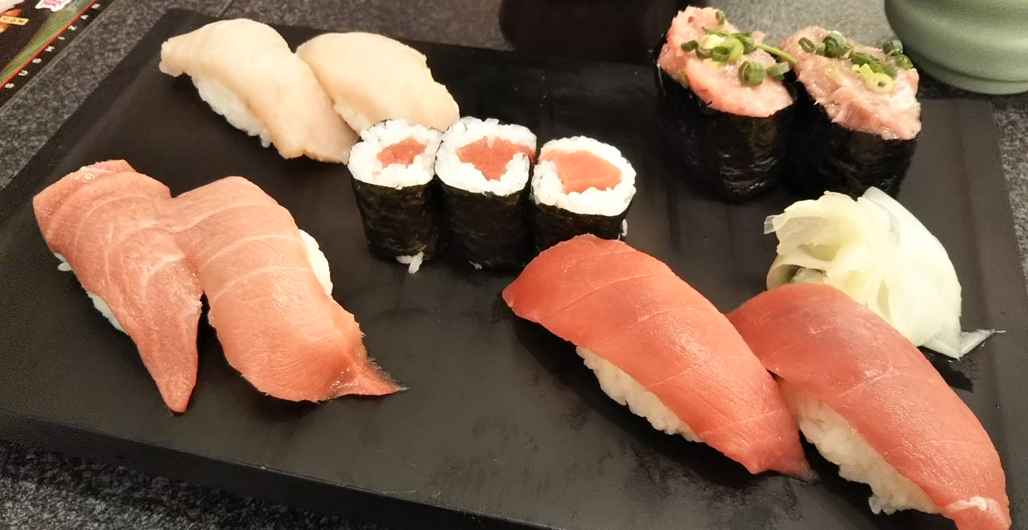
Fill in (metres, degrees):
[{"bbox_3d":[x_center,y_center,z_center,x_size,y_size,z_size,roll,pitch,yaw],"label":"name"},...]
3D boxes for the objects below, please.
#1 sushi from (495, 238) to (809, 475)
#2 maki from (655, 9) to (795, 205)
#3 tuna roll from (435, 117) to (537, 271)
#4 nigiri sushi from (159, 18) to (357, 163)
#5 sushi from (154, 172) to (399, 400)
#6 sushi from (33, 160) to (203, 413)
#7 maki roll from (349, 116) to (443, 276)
[{"bbox_3d":[0.033,0.015,0.222,0.032,0.031,0.089,-33,55,-25],"label":"sushi"},{"bbox_3d":[0.064,-0.049,0.273,0.033,0.040,0.056,-16,49,-13],"label":"maki"},{"bbox_3d":[-0.007,-0.019,0.254,0.029,0.031,0.031,-3,48,0],"label":"tuna roll"},{"bbox_3d":[-0.088,-0.066,0.300,0.088,0.030,0.032,33,57,28],"label":"nigiri sushi"},{"bbox_3d":[-0.069,0.001,0.237,0.036,0.032,0.092,-29,53,-22],"label":"sushi"},{"bbox_3d":[-0.106,-0.005,0.244,0.035,0.032,0.087,-31,54,-24],"label":"sushi"},{"bbox_3d":[-0.031,-0.020,0.255,0.029,0.032,0.029,-1,48,1],"label":"maki roll"}]

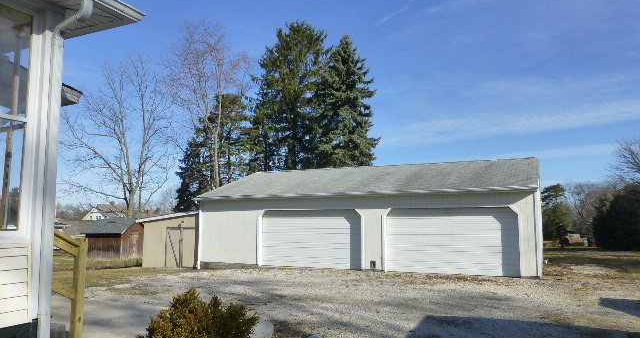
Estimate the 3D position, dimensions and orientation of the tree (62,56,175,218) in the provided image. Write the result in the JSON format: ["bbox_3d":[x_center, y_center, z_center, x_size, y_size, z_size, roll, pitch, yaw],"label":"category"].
[{"bbox_3d":[-16.721,-1.555,36.349,8.242,15.981,8.242,2,-6,-25],"label":"tree"}]

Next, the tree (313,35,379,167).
[{"bbox_3d":[2.341,-2.897,40.493,6.300,19.249,6.300,-1,-6,3],"label":"tree"}]

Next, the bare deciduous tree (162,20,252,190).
[{"bbox_3d":[-9.793,-3.335,38.534,7.465,20.078,7.465,1,-6,-14],"label":"bare deciduous tree"}]

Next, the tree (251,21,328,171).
[{"bbox_3d":[-2.859,-3.681,41.580,7.190,21.092,7.190,0,-6,-4],"label":"tree"}]

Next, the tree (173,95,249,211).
[{"bbox_3d":[-9.611,-0.018,39.205,6.315,13.609,6.315,1,-6,-14],"label":"tree"}]

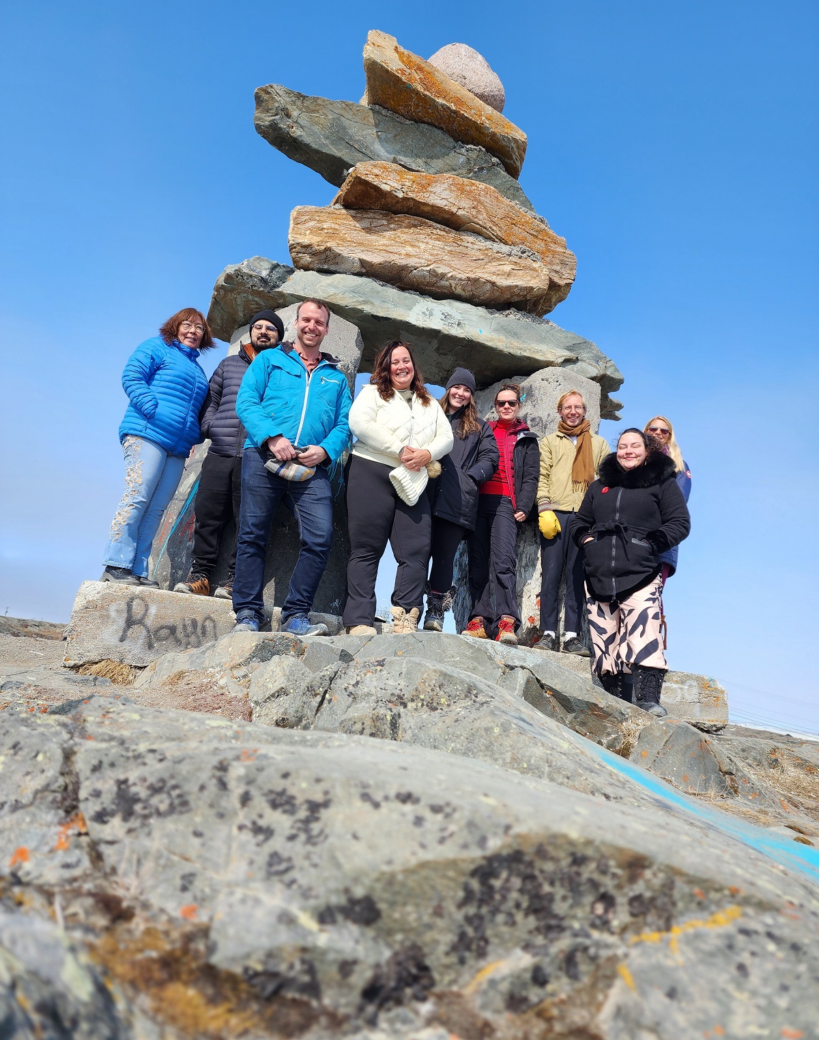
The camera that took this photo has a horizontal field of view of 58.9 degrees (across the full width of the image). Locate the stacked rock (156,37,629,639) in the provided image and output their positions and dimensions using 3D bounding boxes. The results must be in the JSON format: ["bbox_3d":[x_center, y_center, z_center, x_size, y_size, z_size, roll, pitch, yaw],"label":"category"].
[{"bbox_3d":[0.090,-1.454,5.484,2.980,4.590,1.150,12,-12,-16],"label":"stacked rock"}]

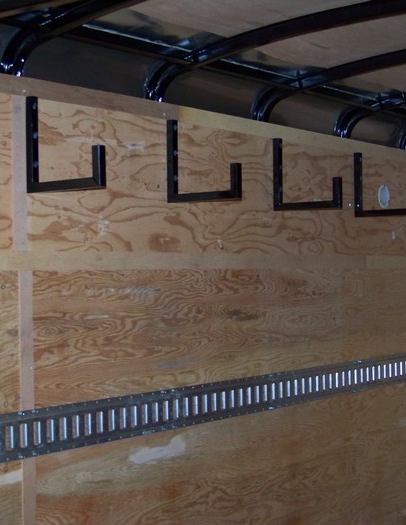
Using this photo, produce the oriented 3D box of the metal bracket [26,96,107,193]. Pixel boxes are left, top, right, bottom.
[{"bbox_3d":[-0.360,-0.316,2.910,0.256,0.259,0.025,-2,-1,36],"label":"metal bracket"}]

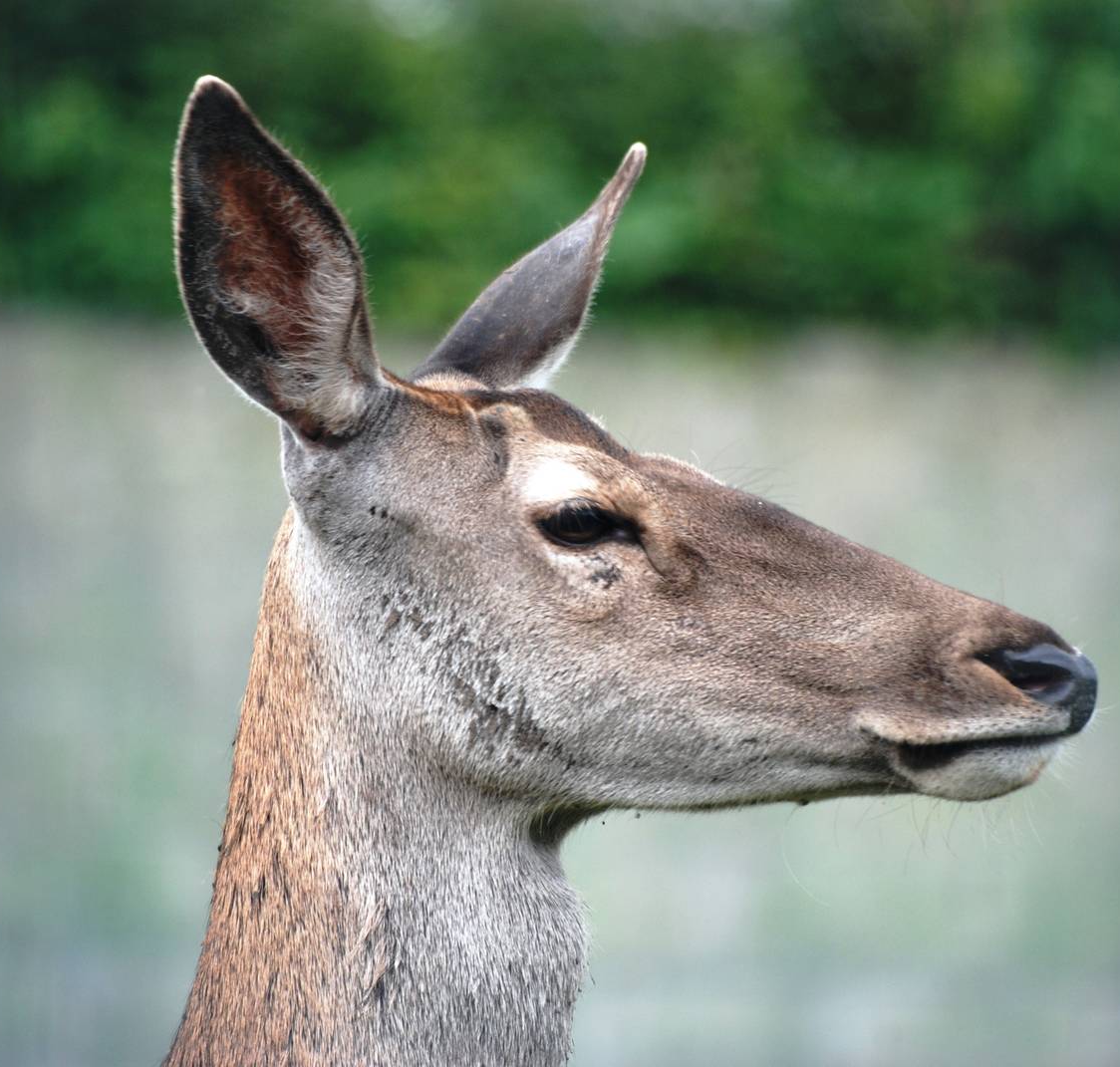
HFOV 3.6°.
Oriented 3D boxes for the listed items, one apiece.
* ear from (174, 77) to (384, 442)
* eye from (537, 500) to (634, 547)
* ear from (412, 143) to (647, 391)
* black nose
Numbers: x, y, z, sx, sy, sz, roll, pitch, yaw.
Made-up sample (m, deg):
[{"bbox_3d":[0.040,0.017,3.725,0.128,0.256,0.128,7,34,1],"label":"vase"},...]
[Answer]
[{"bbox_3d":[-0.117,-0.115,7.510,0.078,0.168,0.050,-16,22,5],"label":"ear"},{"bbox_3d":[0.011,-0.004,7.530,0.041,0.022,0.018,4,6,-14],"label":"eye"},{"bbox_3d":[-0.015,-0.111,7.710,0.075,0.050,0.165,-34,17,44],"label":"ear"},{"bbox_3d":[0.202,0.065,7.580,0.048,0.037,0.056,10,0,5],"label":"black nose"}]

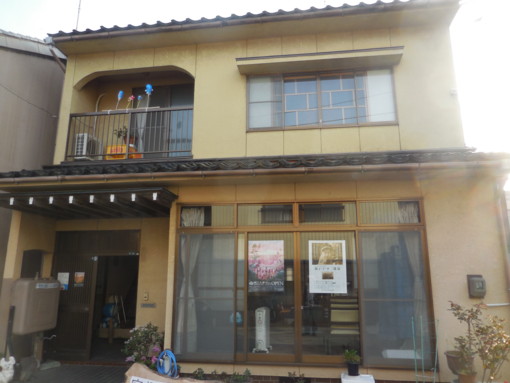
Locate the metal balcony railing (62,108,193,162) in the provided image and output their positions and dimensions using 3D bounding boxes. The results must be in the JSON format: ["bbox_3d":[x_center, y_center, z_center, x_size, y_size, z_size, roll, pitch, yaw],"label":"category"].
[{"bbox_3d":[-2.417,-1.094,7.093,2.554,0.975,0.070,-2,-11,8],"label":"metal balcony railing"}]

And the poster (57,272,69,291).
[{"bbox_3d":[-3.473,1.635,6.678,0.222,0.304,0.010,-2,-11,8],"label":"poster"}]

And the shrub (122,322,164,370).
[{"bbox_3d":[-1.539,2.154,5.088,0.546,0.628,0.500,-2,-11,8],"label":"shrub"}]

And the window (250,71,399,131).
[{"bbox_3d":[1.179,-1.682,6.722,2.680,1.129,0.100,-2,-11,8],"label":"window"}]

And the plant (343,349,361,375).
[{"bbox_3d":[1.186,2.093,4.519,0.200,0.296,0.200,-2,-11,8],"label":"plant"}]

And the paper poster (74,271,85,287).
[{"bbox_3d":[-3.162,1.593,6.643,0.190,0.247,0.010,-2,-11,8],"label":"paper poster"}]

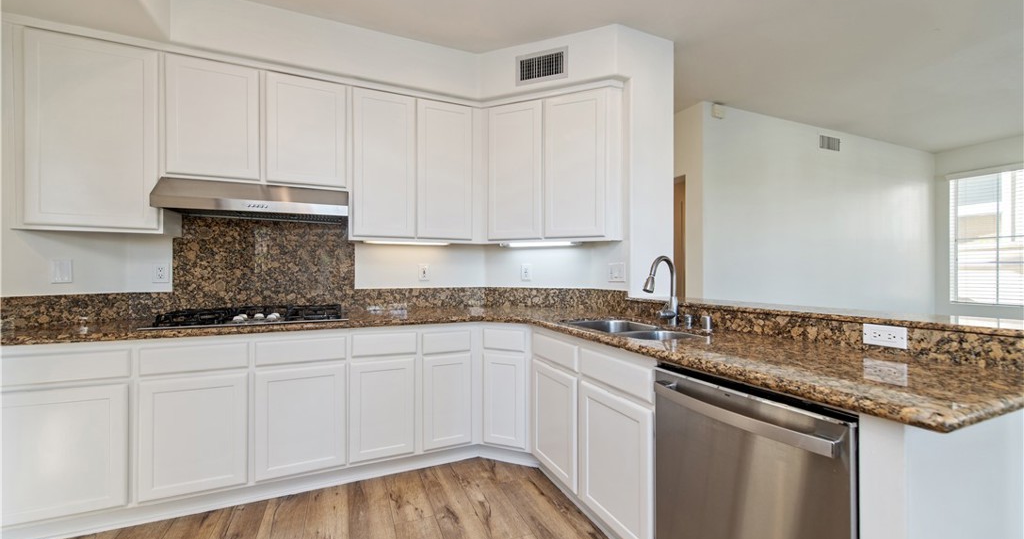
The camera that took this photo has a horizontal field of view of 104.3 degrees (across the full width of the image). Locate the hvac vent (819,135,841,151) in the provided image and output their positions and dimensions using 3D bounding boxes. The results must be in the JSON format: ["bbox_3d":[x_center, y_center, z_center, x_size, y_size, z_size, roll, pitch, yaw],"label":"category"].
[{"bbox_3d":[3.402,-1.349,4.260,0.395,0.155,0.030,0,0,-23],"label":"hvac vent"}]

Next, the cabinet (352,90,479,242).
[{"bbox_3d":[-0.674,-0.674,2.777,0.862,0.981,0.322,0,0,-23],"label":"cabinet"}]

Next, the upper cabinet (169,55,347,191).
[{"bbox_3d":[-1.488,-0.829,2.423,0.915,0.686,0.322,0,0,-23],"label":"upper cabinet"}]

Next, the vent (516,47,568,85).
[{"bbox_3d":[0.200,-1.330,2.606,0.355,0.192,0.030,0,0,22],"label":"vent"}]

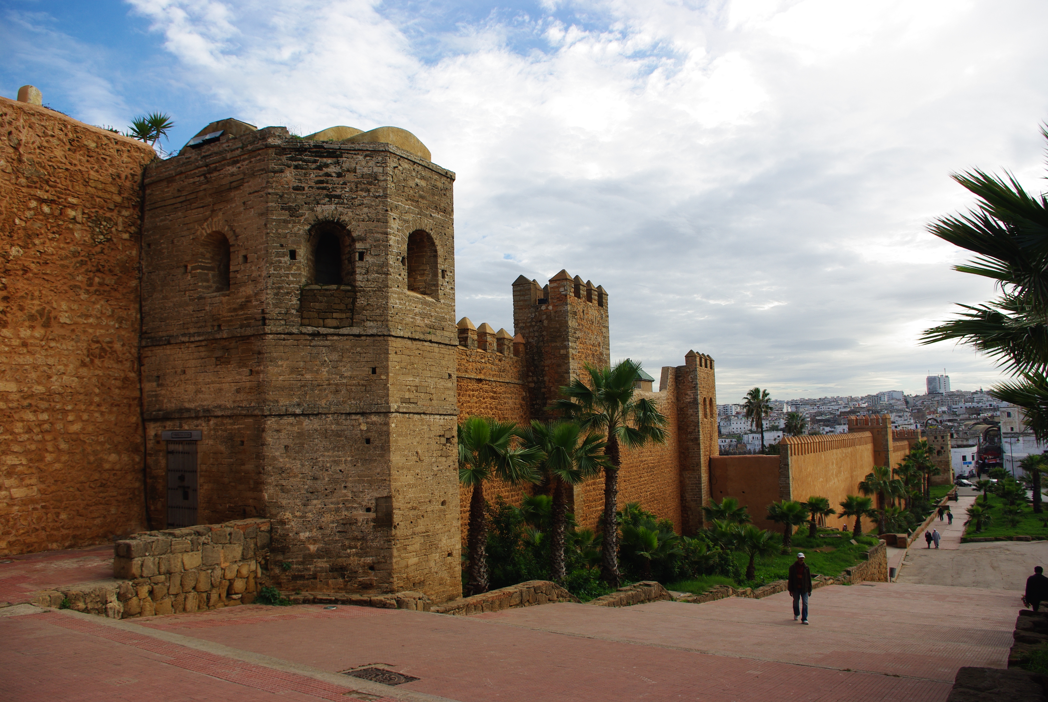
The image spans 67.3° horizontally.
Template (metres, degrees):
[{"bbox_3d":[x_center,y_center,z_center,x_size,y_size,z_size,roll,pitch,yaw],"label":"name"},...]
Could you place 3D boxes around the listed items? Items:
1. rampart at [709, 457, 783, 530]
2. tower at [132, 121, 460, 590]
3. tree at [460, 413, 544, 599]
[{"bbox_3d":[17.422,11.154,61.167,5.400,6.090,0.760,-5,-6,32],"label":"rampart"},{"bbox_3d":[-5.298,0.318,21.587,6.520,12.200,6.440,-5,-6,33],"label":"tower"},{"bbox_3d":[-1.192,4.175,21.422,3.343,4.816,3.343,-1,-5,0],"label":"tree"}]

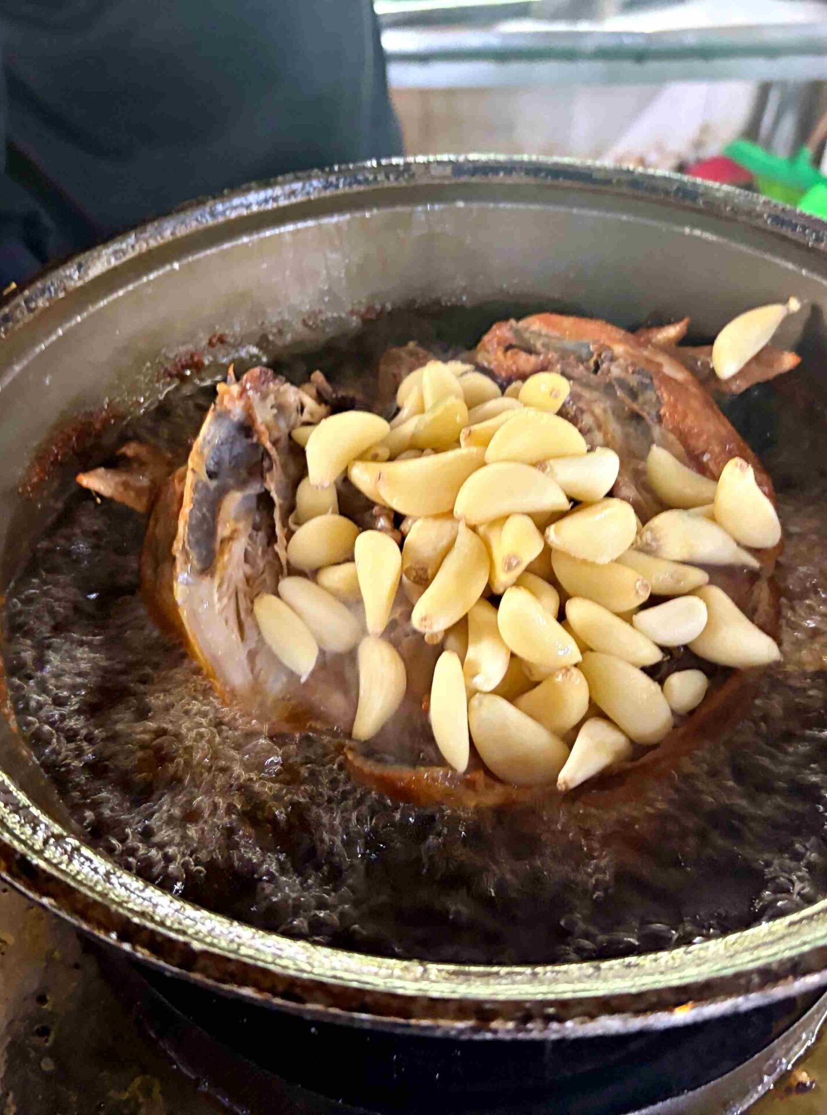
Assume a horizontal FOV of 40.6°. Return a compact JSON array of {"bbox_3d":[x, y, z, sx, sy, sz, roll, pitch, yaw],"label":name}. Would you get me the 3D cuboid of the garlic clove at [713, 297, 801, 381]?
[{"bbox_3d":[0.121,-0.077,0.393,0.040,0.015,0.015,-44,55,-7],"label":"garlic clove"}]

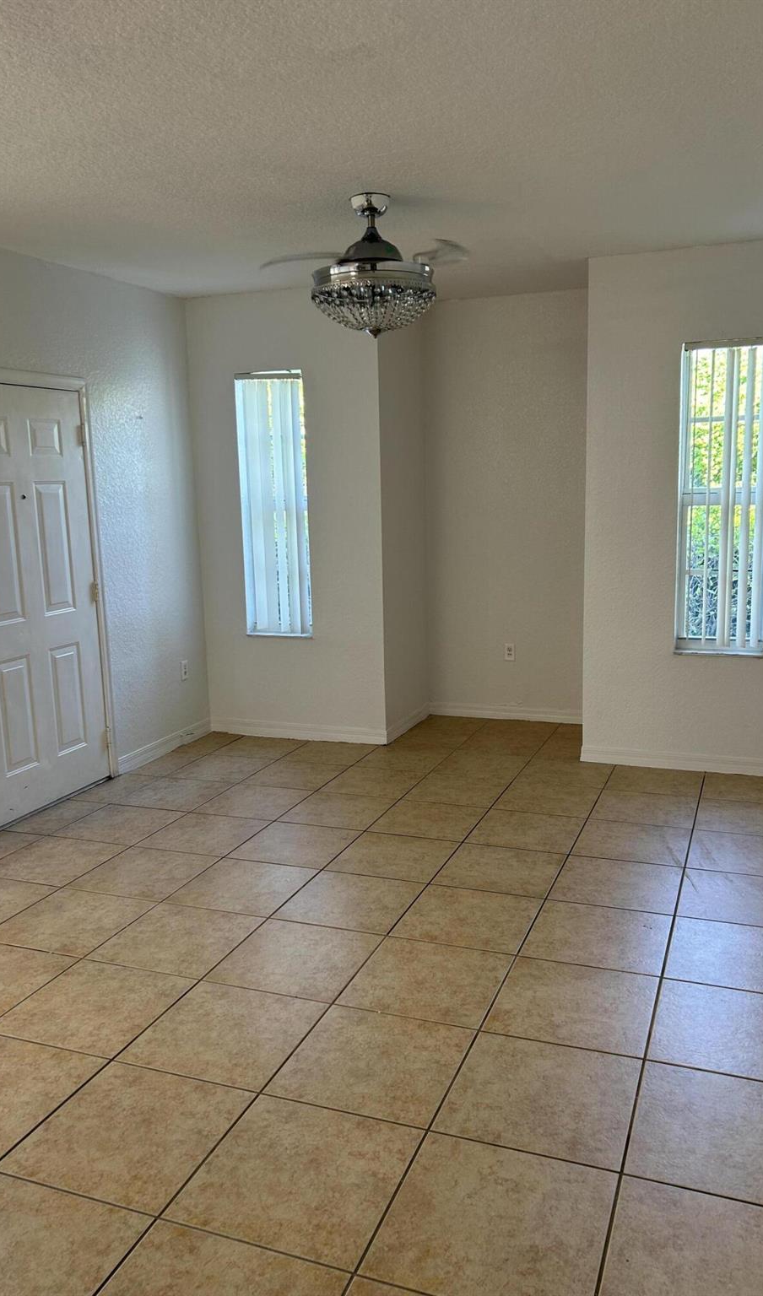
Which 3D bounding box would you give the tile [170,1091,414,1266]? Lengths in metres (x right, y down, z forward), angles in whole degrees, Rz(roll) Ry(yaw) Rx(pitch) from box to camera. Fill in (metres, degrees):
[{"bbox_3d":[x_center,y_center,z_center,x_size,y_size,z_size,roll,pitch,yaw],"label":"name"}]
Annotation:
[{"bbox_3d":[-0.186,1.208,2.237,0.457,0.010,0.457,2,10,21],"label":"tile"}]

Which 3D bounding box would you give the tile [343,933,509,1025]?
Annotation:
[{"bbox_3d":[0.149,1.052,3.082,0.457,0.010,0.457,2,10,21],"label":"tile"}]

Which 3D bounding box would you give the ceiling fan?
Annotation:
[{"bbox_3d":[-0.032,-1.506,3.861,0.930,0.535,0.930,2,10,21],"label":"ceiling fan"}]

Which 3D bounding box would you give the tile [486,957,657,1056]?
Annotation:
[{"bbox_3d":[0.574,1.058,2.886,0.451,0.010,0.453,2,10,21],"label":"tile"}]

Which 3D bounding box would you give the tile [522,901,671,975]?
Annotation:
[{"bbox_3d":[0.742,0.985,3.316,0.453,0.012,0.453,2,10,21],"label":"tile"}]

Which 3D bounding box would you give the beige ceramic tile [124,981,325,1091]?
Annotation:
[{"bbox_3d":[-0.444,1.109,2.809,0.453,0.012,0.453,2,10,21],"label":"beige ceramic tile"}]

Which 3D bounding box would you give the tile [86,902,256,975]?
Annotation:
[{"bbox_3d":[-0.710,1.021,3.417,0.457,0.010,0.457,2,10,21],"label":"tile"}]

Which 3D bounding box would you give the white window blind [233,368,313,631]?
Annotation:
[{"bbox_3d":[-0.625,-0.842,5.830,0.445,1.560,0.100,2,10,21],"label":"white window blind"}]

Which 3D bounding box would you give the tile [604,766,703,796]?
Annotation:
[{"bbox_3d":[1.405,0.677,4.988,0.453,0.012,0.440,2,10,21],"label":"tile"}]

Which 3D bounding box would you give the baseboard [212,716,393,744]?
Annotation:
[{"bbox_3d":[-0.520,0.517,6.035,1.212,0.085,0.015,2,10,21],"label":"baseboard"}]

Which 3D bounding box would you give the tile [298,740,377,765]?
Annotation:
[{"bbox_3d":[-0.296,0.615,5.650,0.452,0.015,0.452,2,10,21],"label":"tile"}]

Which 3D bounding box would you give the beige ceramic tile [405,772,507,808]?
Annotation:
[{"bbox_3d":[0.388,0.723,4.898,0.452,0.012,0.452,2,10,21],"label":"beige ceramic tile"}]

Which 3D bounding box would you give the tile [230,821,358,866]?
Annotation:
[{"bbox_3d":[-0.369,0.858,4.220,0.451,0.010,0.453,2,10,21],"label":"tile"}]

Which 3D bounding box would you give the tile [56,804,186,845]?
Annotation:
[{"bbox_3d":[-1.221,0.831,4.560,0.452,0.015,0.452,2,10,21],"label":"tile"}]

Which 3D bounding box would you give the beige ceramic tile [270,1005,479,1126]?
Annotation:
[{"bbox_3d":[-0.018,1.124,2.643,0.453,0.012,0.453,2,10,21],"label":"beige ceramic tile"}]

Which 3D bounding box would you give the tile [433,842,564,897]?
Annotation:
[{"bbox_3d":[0.481,0.892,3.894,0.452,0.015,0.452,2,10,21],"label":"tile"}]

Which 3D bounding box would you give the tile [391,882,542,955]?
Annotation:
[{"bbox_3d":[0.315,0.967,3.473,0.452,0.012,0.452,2,10,21],"label":"tile"}]

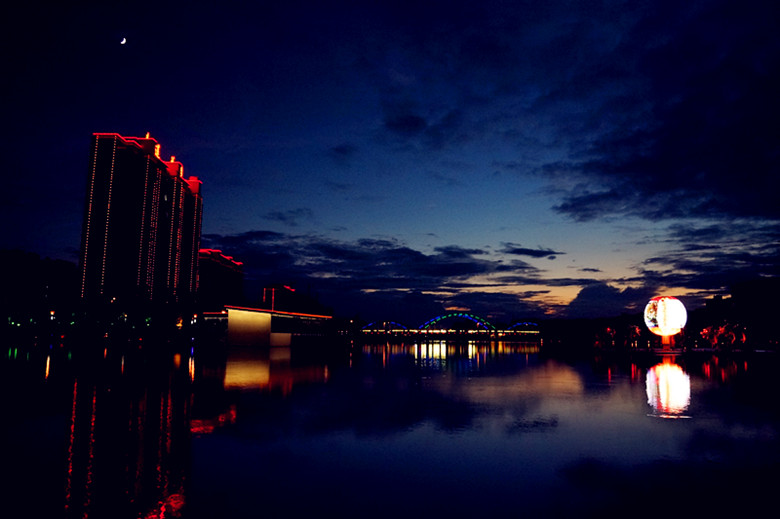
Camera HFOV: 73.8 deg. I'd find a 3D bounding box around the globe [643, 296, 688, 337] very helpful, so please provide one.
[{"bbox_3d":[56.131,11.585,106.000,7.950,7.950,7.950,-4,-10,28],"label":"globe"}]

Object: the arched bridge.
[{"bbox_3d":[52.400,54.632,420.000,152.000,21.000,15.000,3,-9,-15],"label":"arched bridge"}]

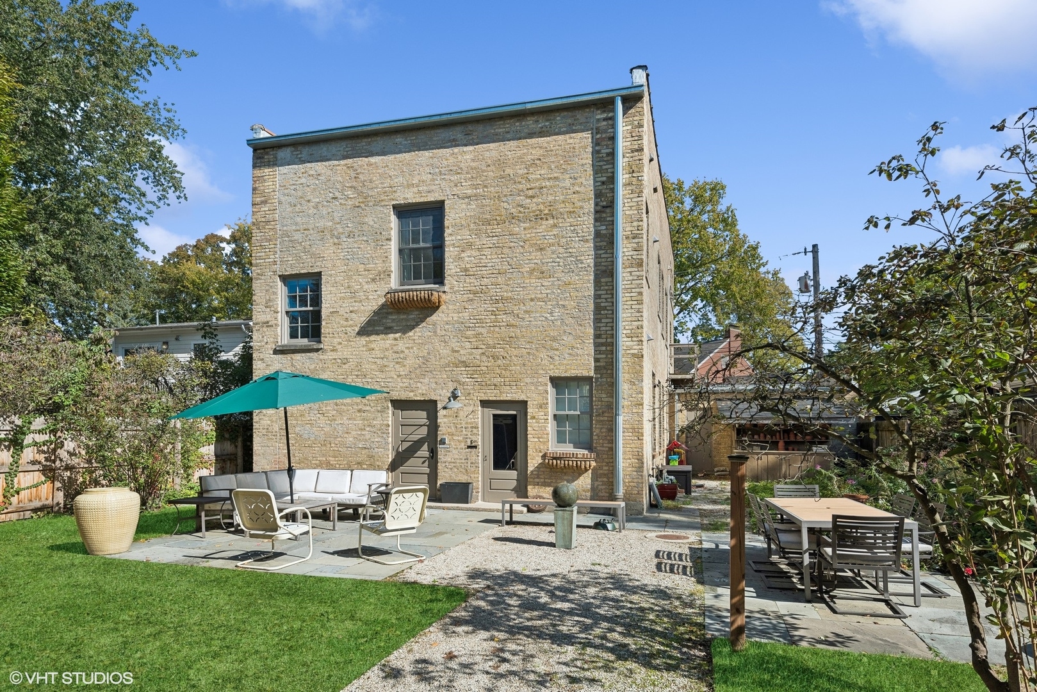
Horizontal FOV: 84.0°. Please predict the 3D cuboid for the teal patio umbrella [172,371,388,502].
[{"bbox_3d":[-3.400,1.563,8.530,2.950,2.420,2.950,-5,-3,13],"label":"teal patio umbrella"}]

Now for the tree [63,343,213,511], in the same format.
[{"bbox_3d":[-7.050,1.500,10.700,2.450,3.000,2.200,3,-5,-30],"label":"tree"}]

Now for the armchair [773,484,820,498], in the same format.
[{"bbox_3d":[3.690,2.272,7.500,0.610,0.870,0.660,-1,-7,15],"label":"armchair"}]

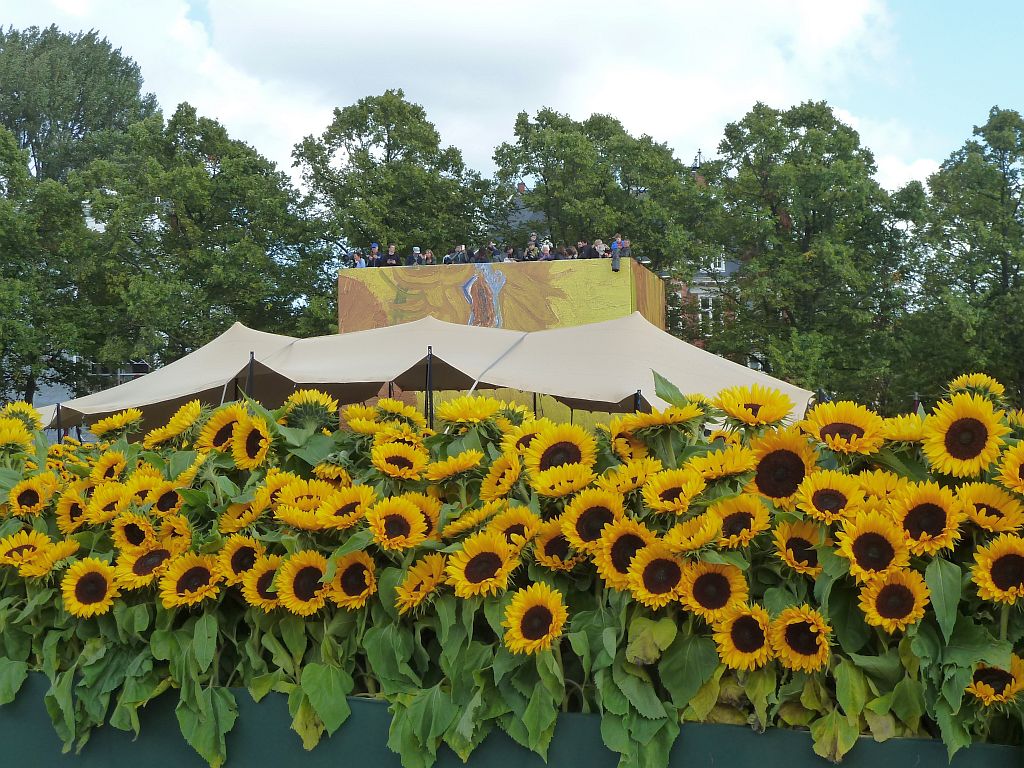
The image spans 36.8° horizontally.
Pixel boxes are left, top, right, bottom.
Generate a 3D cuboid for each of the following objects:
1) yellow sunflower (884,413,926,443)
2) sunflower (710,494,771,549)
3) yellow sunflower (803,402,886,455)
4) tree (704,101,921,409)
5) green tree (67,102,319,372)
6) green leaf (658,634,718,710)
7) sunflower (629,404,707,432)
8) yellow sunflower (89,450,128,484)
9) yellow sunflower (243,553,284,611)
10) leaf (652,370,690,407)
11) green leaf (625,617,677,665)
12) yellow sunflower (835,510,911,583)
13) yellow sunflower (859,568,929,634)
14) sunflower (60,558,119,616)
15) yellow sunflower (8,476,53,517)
[{"bbox_3d":[0.846,0.096,3.300,0.125,0.055,0.125,0,37,-1],"label":"yellow sunflower"},{"bbox_3d":[0.542,0.326,3.650,0.150,0.150,0.060,0,-30,13],"label":"sunflower"},{"bbox_3d":[0.698,0.092,3.250,0.172,0.060,0.165,0,37,0],"label":"yellow sunflower"},{"bbox_3d":[12.894,-4.098,66.000,9.200,16.000,9.000,0,-2,0],"label":"tree"},{"bbox_3d":[-12.878,-3.735,62.000,10.157,15.224,9.500,0,-2,0],"label":"green tree"},{"bbox_3d":[0.350,0.570,3.050,0.120,0.155,0.045,0,-3,0],"label":"green leaf"},{"bbox_3d":[0.308,0.066,3.050,0.150,0.060,0.150,-1,27,18],"label":"sunflower"},{"bbox_3d":[-1.089,0.228,4.150,0.110,0.110,0.050,-1,-30,20],"label":"yellow sunflower"},{"bbox_3d":[-0.608,0.490,3.780,0.125,0.143,0.055,0,-7,9],"label":"yellow sunflower"},{"bbox_3d":[0.321,0.013,3.100,0.050,0.115,0.030,-41,0,12],"label":"leaf"},{"bbox_3d":[0.304,0.564,3.380,0.115,0.110,0.050,0,-27,5],"label":"green leaf"},{"bbox_3d":[0.673,0.303,2.870,0.141,0.141,0.060,0,-22,6],"label":"yellow sunflower"},{"bbox_3d":[0.831,0.474,3.350,0.152,0.150,0.055,0,-12,0],"label":"yellow sunflower"},{"bbox_3d":[-0.979,0.476,3.580,0.138,0.138,0.045,1,-11,-17],"label":"sunflower"},{"bbox_3d":[-1.437,0.336,4.600,0.137,0.137,0.050,0,-23,6],"label":"yellow sunflower"}]

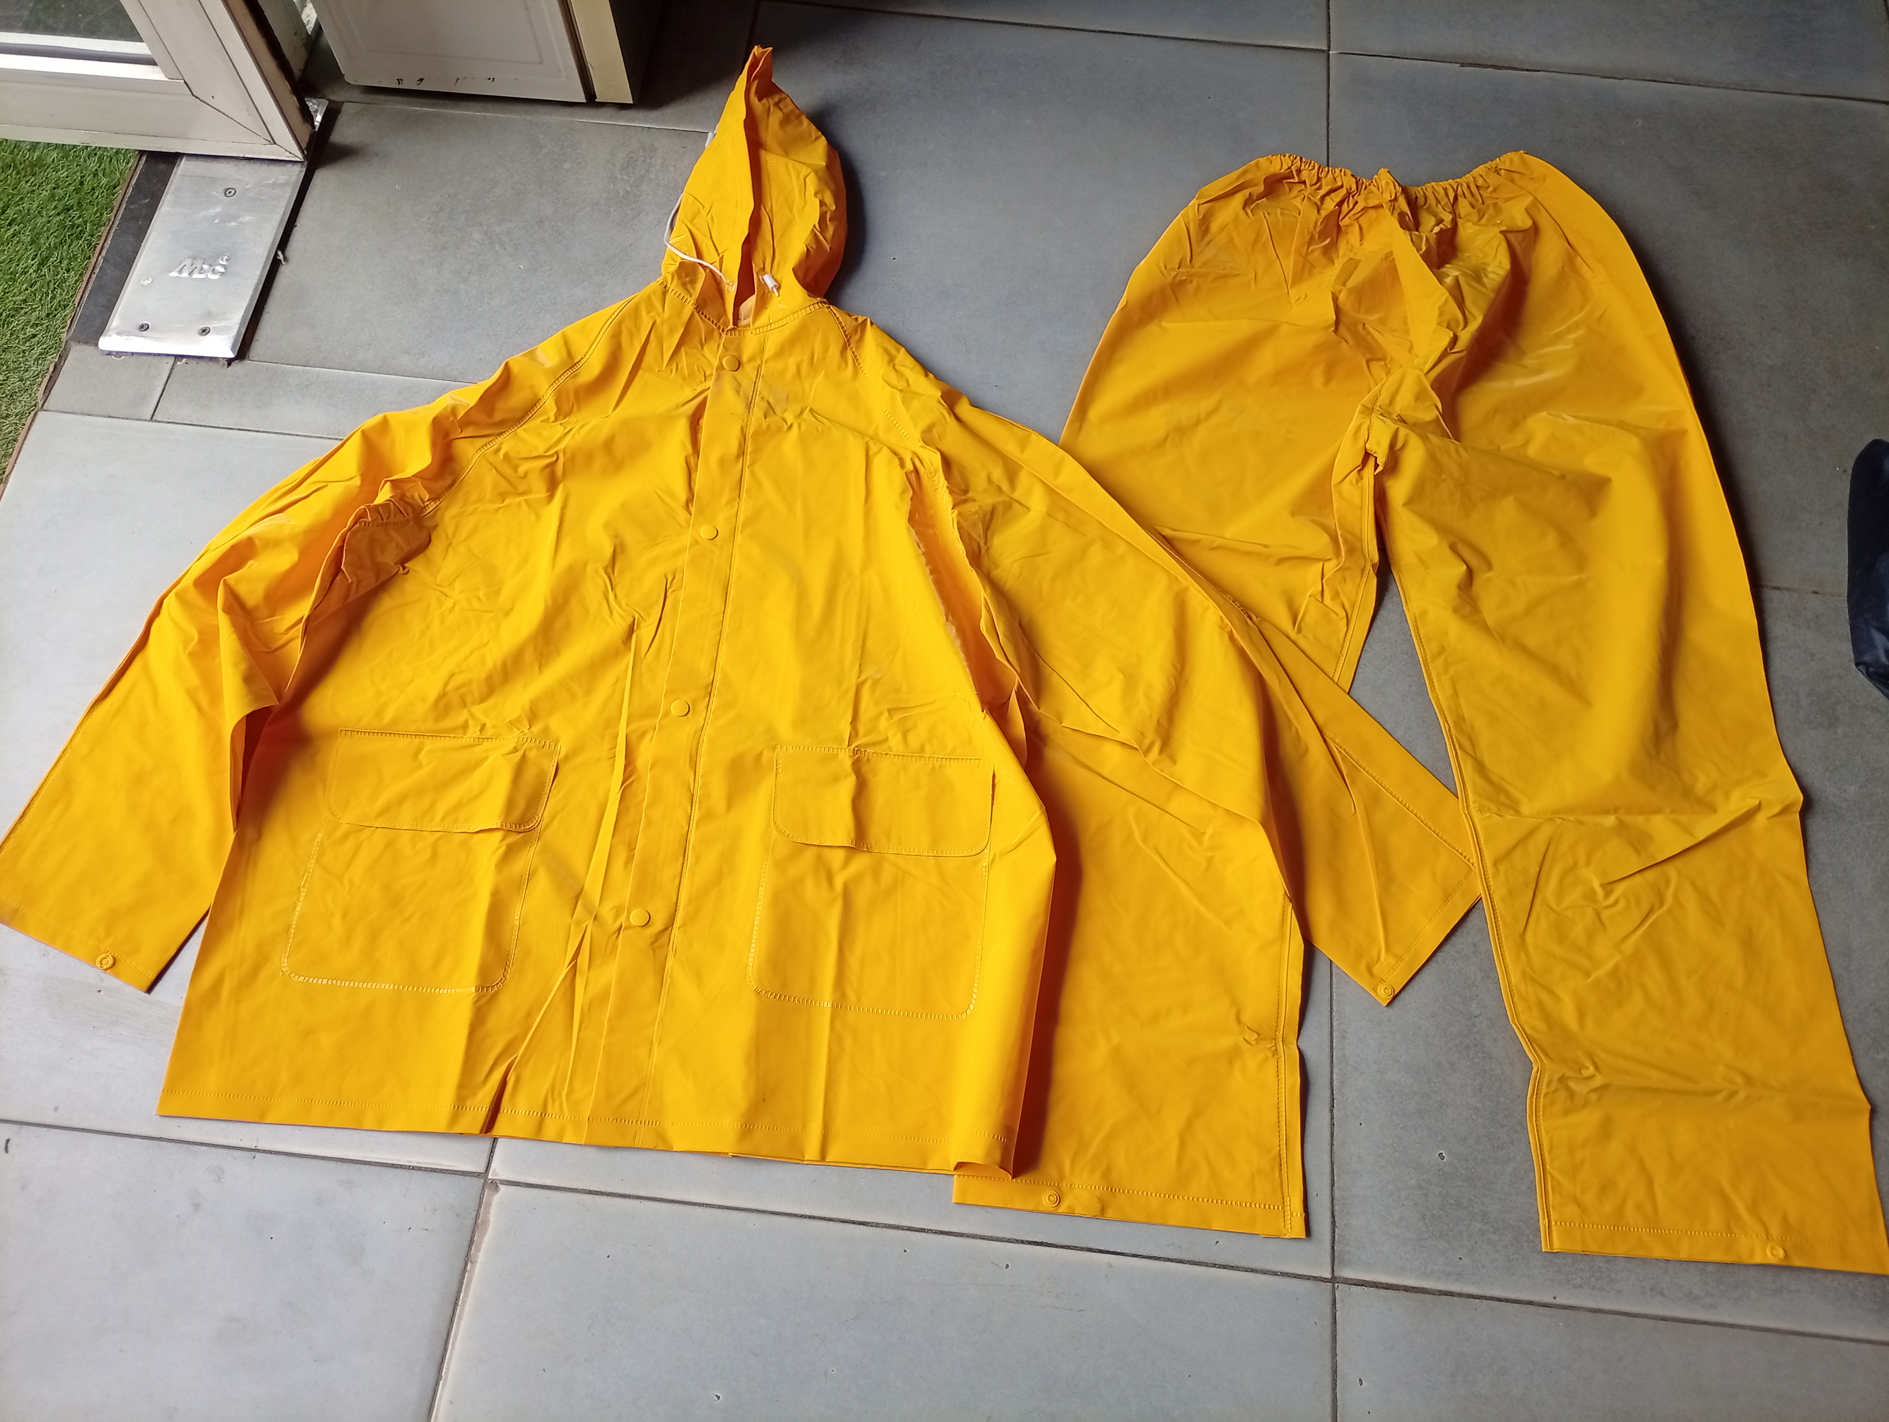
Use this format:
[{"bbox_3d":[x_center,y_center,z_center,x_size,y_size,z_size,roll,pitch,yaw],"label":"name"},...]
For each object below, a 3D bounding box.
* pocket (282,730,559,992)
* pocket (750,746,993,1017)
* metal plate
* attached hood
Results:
[{"bbox_3d":[-0.401,0.114,1.138,0.175,0.015,0.203,3,65,0],"label":"pocket"},{"bbox_3d":[-0.056,0.127,1.132,0.171,0.015,0.205,4,65,1],"label":"pocket"},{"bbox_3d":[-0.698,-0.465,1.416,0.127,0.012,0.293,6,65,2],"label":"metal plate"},{"bbox_3d":[-0.169,-0.500,1.386,0.160,0.105,0.305,2,65,0],"label":"attached hood"}]

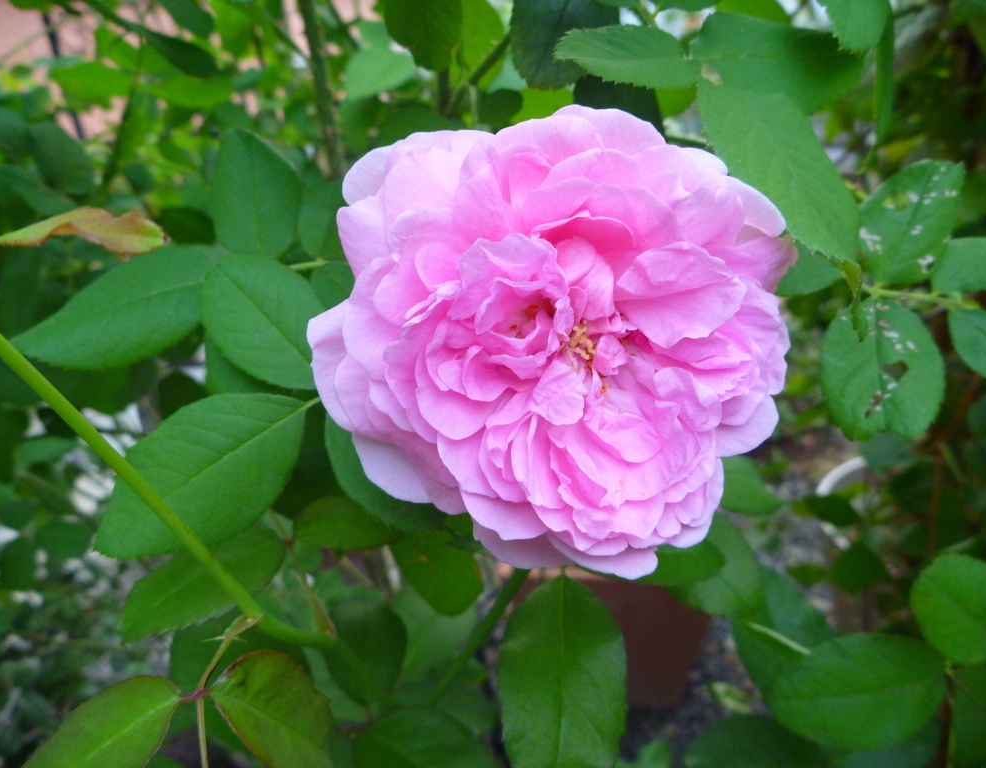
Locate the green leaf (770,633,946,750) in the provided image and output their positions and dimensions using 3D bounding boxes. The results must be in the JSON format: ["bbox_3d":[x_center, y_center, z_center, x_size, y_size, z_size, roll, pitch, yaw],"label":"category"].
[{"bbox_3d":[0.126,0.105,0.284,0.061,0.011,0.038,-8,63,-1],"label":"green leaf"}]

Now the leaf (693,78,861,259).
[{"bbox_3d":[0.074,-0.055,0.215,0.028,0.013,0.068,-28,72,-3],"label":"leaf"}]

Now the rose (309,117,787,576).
[{"bbox_3d":[0.012,-0.008,0.178,0.099,0.095,0.055,-1,-7,-2],"label":"rose"}]

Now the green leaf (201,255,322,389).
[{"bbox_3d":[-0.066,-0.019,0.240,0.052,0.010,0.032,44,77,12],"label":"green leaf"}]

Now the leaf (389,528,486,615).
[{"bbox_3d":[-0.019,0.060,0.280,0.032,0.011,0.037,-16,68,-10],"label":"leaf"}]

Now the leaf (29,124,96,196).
[{"bbox_3d":[-0.219,-0.114,0.422,0.026,0.009,0.052,-33,72,-19],"label":"leaf"}]

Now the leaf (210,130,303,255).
[{"bbox_3d":[-0.075,-0.059,0.255,0.028,0.007,0.050,-12,66,-4],"label":"leaf"}]

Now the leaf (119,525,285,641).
[{"bbox_3d":[-0.085,0.058,0.244,0.049,0.008,0.026,-27,56,-14],"label":"leaf"}]

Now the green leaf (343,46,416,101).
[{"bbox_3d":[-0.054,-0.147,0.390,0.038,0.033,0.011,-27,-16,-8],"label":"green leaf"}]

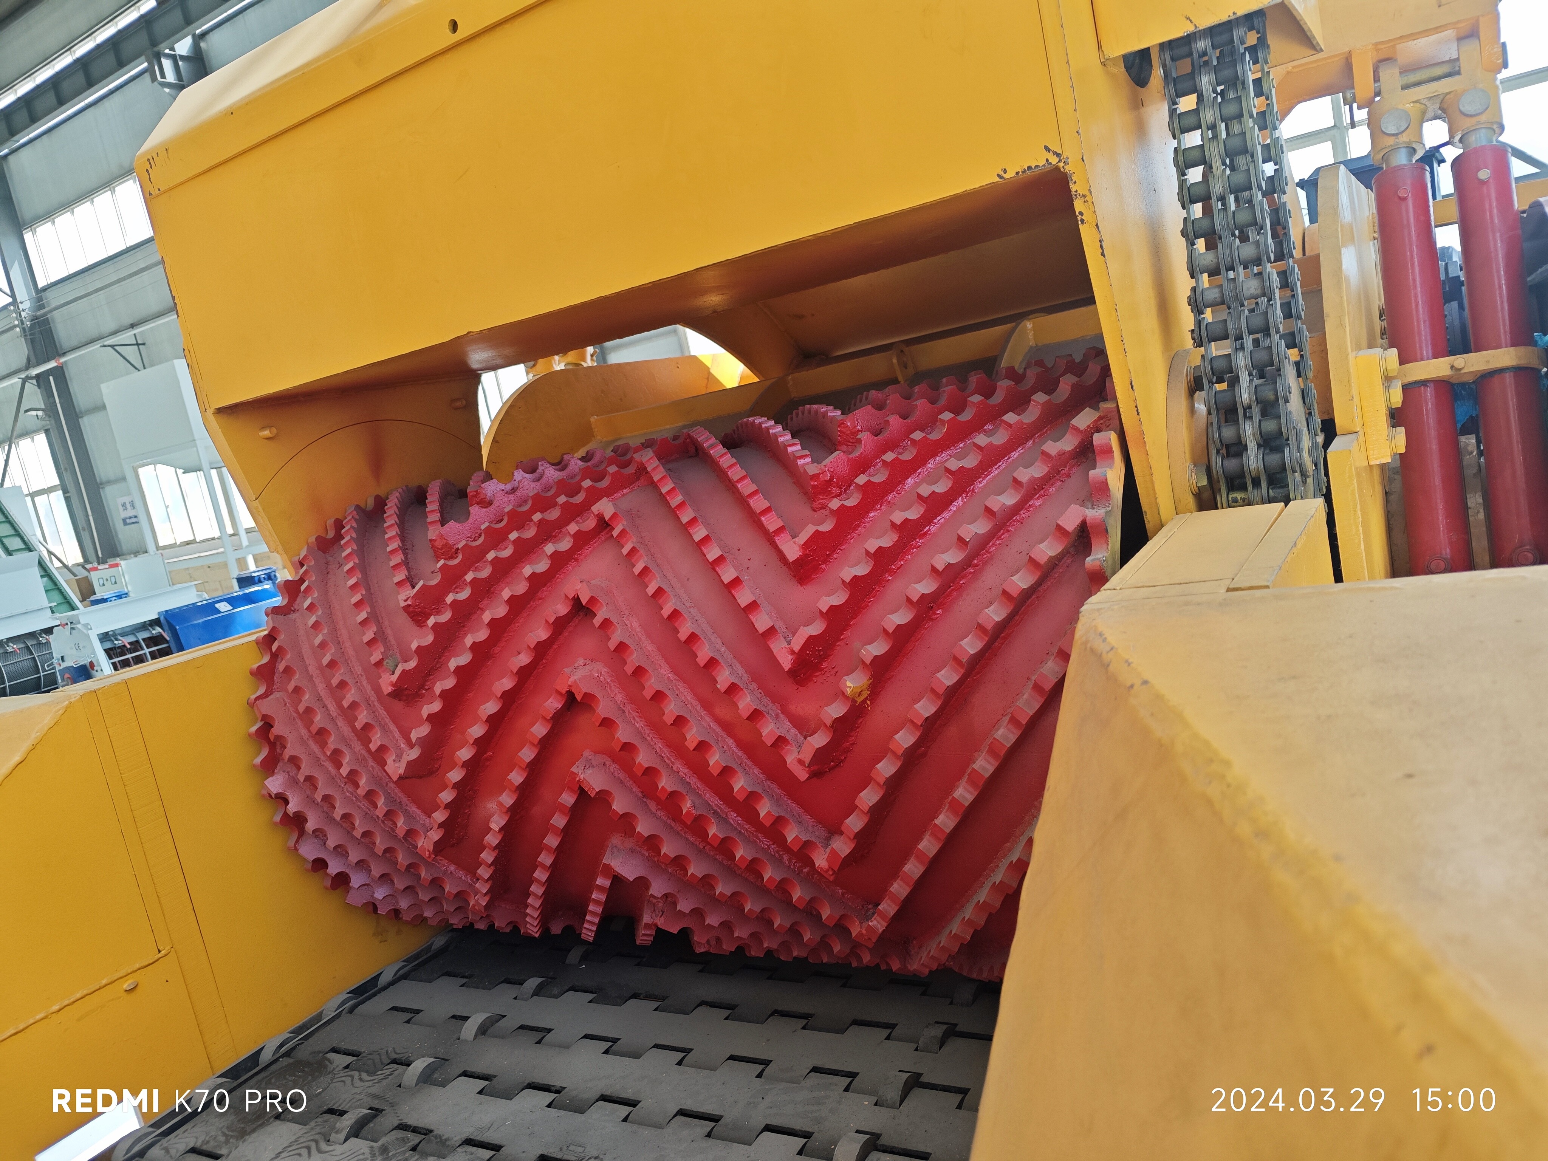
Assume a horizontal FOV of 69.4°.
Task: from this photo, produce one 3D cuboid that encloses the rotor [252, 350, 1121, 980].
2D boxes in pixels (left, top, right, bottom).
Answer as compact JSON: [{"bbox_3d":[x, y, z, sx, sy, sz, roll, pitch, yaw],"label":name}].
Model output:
[{"bbox_3d":[-0.034,0.139,1.517,1.157,0.698,0.698,-6,9,31],"label":"rotor"}]

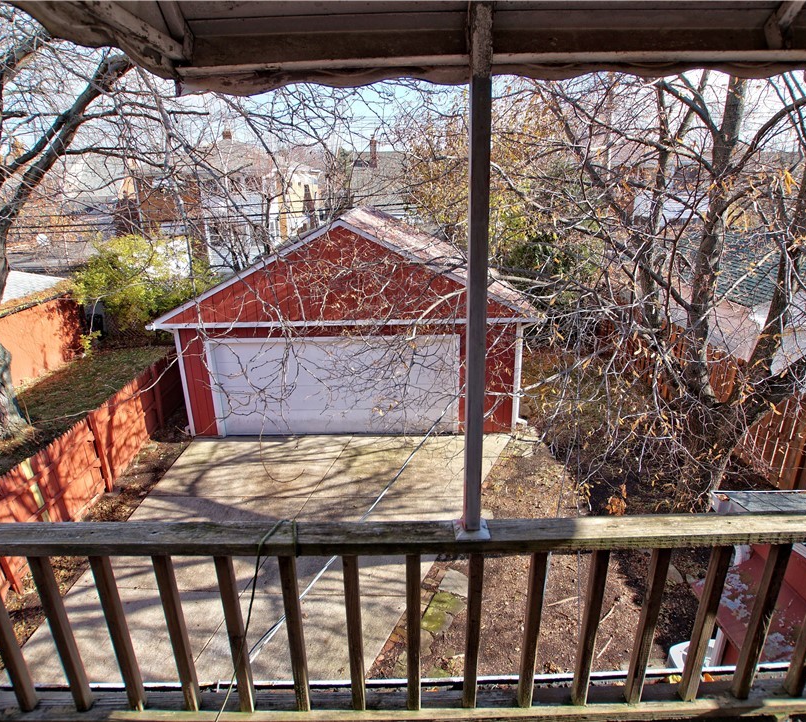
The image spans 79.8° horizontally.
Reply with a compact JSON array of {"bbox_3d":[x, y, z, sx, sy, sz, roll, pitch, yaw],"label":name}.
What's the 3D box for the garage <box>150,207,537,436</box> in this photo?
[{"bbox_3d":[-1.065,-1.591,12.414,7.550,4.430,6.400,-1,20,1],"label":"garage"}]

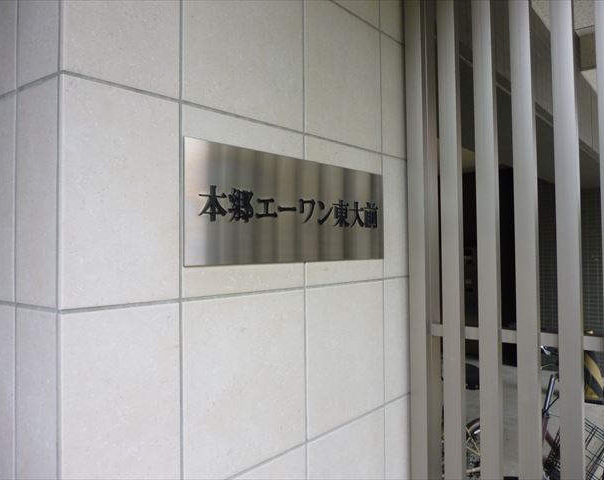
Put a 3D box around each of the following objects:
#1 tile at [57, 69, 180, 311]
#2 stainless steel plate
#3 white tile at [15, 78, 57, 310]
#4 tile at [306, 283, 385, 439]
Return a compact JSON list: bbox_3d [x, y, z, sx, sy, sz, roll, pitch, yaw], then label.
[{"bbox_3d":[-0.338,-0.081,0.980,0.020,0.403,0.245,-1,-1,40],"label":"tile"},{"bbox_3d":[0.017,-0.077,1.371,0.020,0.271,0.786,-1,-1,40],"label":"stainless steel plate"},{"bbox_3d":[-0.472,-0.081,0.942,0.171,0.403,0.020,-1,-1,40],"label":"white tile"},{"bbox_3d":[0.131,0.331,1.529,0.020,0.403,0.390,-1,-1,40],"label":"tile"}]

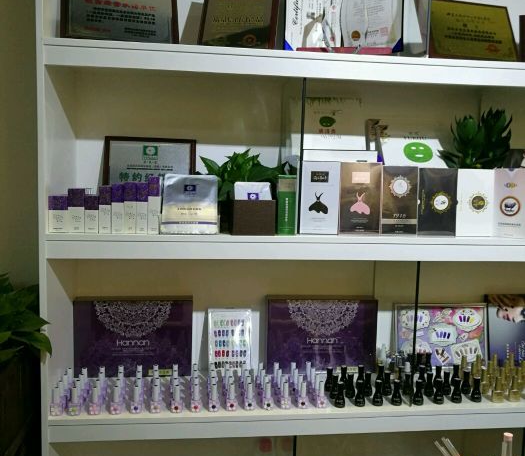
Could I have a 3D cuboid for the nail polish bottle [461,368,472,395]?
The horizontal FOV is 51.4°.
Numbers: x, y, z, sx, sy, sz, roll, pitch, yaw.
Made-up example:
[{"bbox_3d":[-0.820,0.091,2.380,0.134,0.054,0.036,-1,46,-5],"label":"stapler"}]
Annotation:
[{"bbox_3d":[0.629,0.475,1.684,0.029,0.067,0.029,1,5,-7],"label":"nail polish bottle"}]

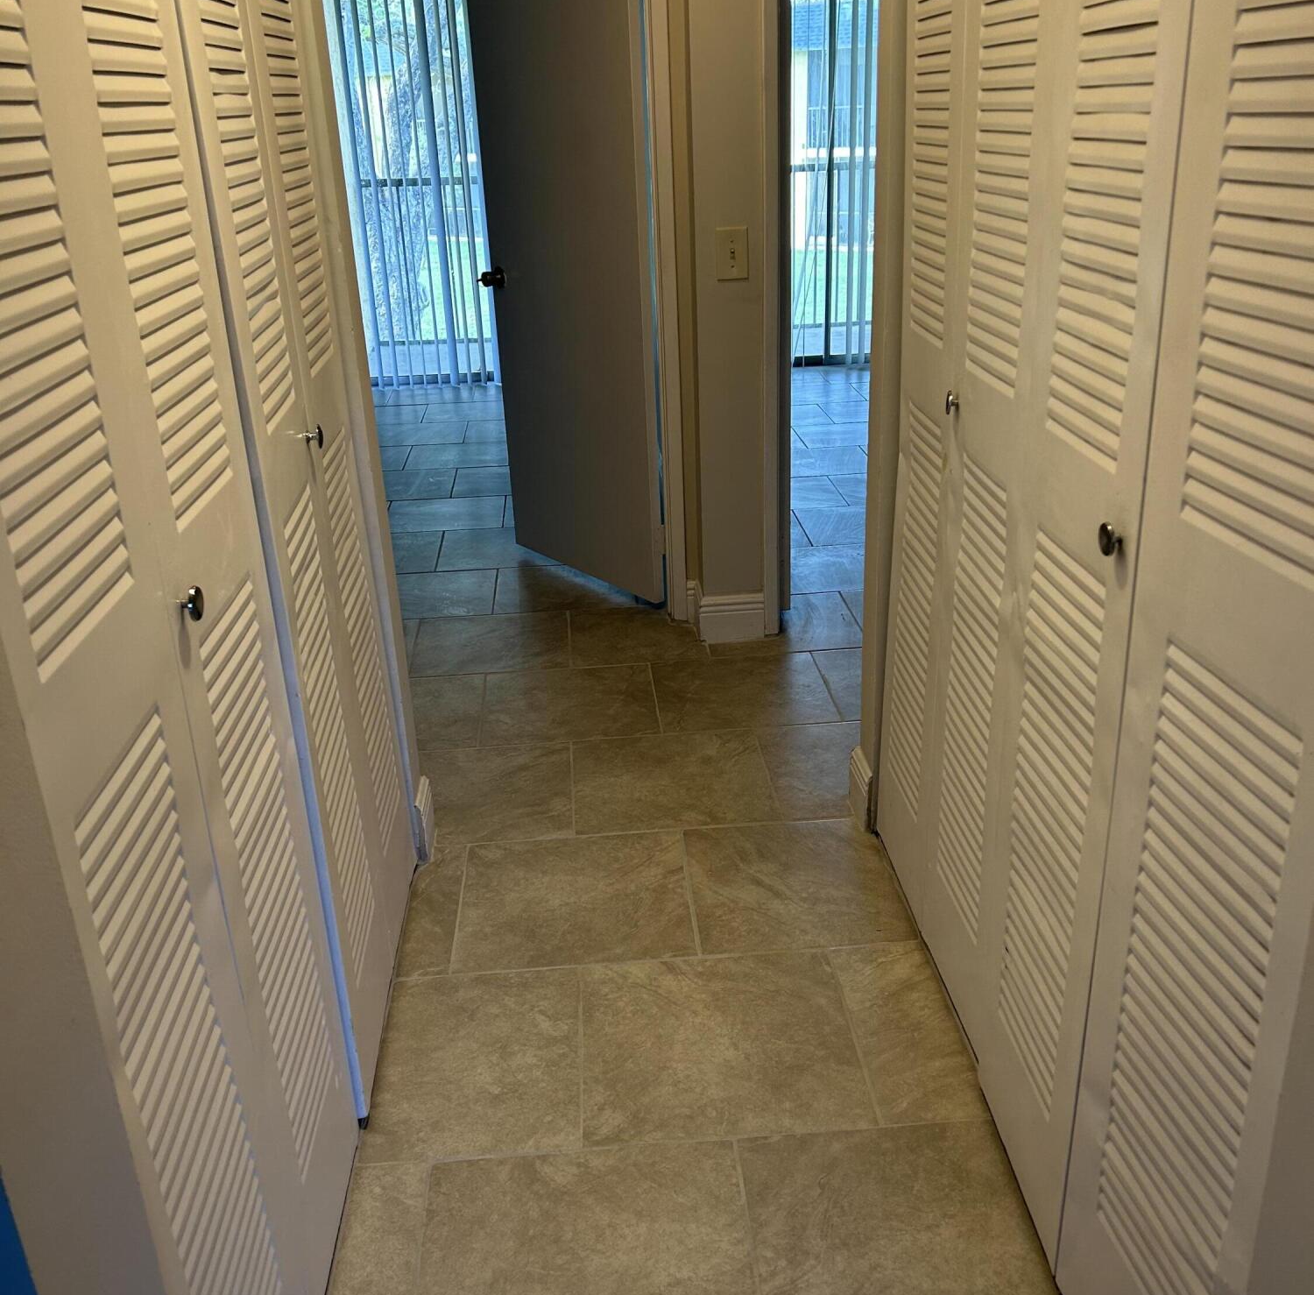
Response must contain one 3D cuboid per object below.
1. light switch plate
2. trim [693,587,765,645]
[{"bbox_3d":[0.193,-0.995,3.329,0.081,0.125,0.012,-3,23,-3],"label":"light switch plate"},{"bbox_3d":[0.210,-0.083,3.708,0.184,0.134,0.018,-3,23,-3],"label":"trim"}]

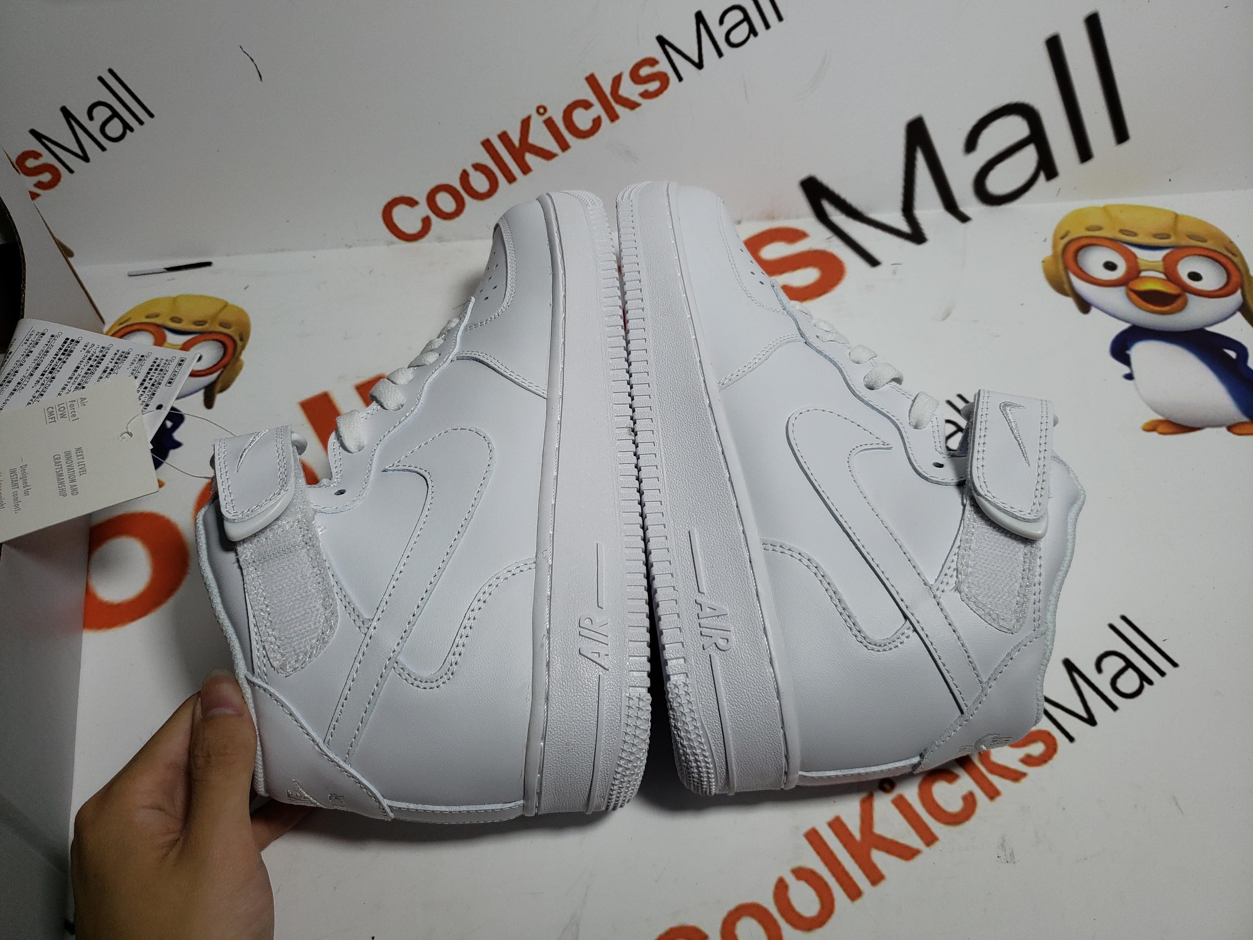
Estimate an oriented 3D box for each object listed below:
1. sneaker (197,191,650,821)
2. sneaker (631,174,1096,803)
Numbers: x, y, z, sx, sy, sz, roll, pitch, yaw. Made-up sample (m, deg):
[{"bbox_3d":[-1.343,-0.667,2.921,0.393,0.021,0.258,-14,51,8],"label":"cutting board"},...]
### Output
[{"bbox_3d":[-0.081,-0.003,0.398,0.164,0.108,0.298,-3,56,-3],"label":"sneaker"},{"bbox_3d":[0.086,-0.019,0.405,0.164,0.108,0.298,-6,56,0],"label":"sneaker"}]

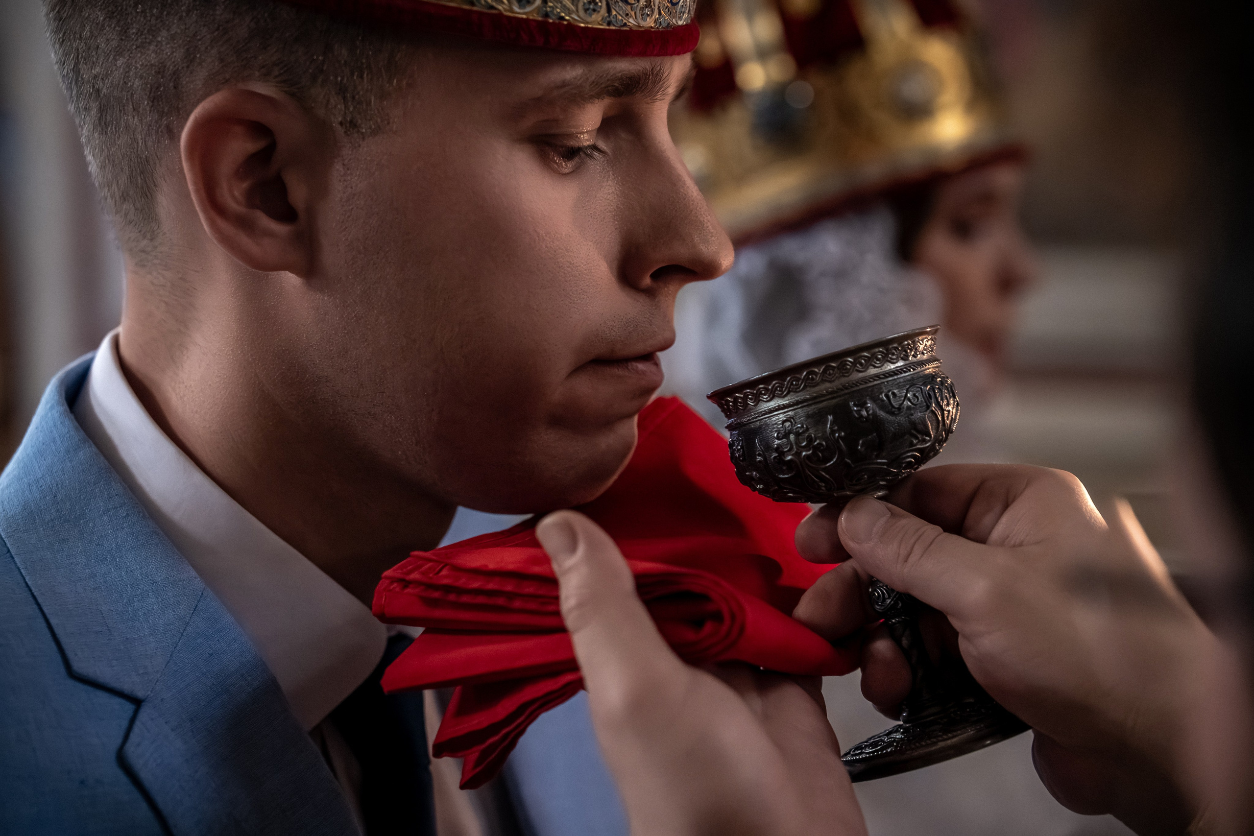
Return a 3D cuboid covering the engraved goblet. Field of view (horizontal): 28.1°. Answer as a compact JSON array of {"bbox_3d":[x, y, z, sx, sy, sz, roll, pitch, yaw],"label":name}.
[{"bbox_3d":[0.082,0.045,0.810,0.079,0.132,0.079,-17,-3,0],"label":"engraved goblet"}]

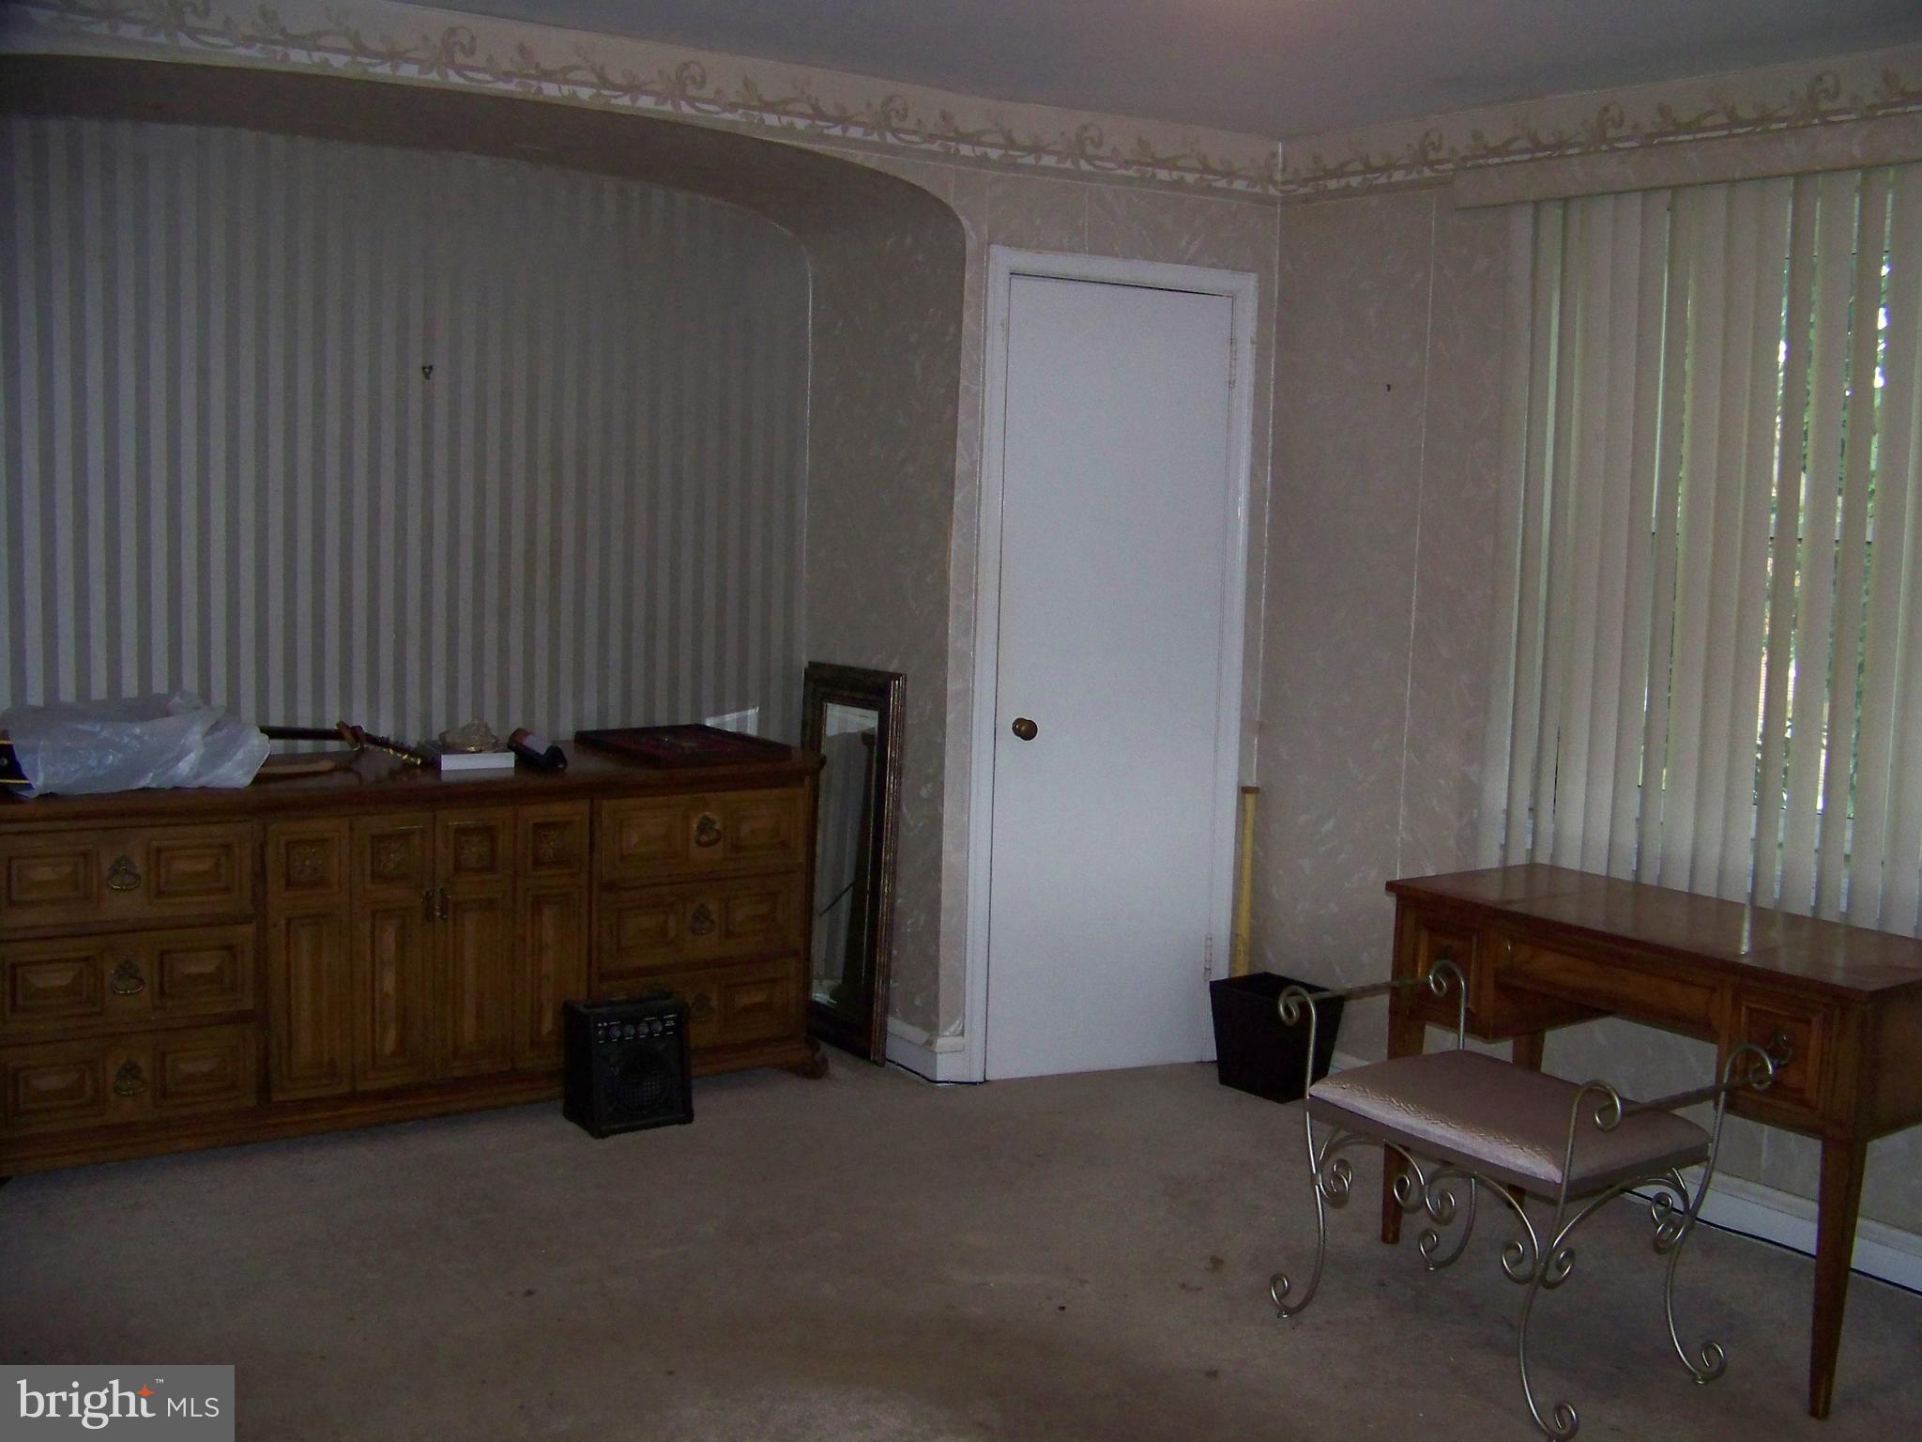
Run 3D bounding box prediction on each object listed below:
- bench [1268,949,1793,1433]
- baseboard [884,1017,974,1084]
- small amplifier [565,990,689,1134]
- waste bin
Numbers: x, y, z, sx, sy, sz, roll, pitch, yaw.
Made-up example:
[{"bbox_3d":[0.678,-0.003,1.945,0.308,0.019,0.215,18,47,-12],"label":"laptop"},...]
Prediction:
[{"bbox_3d":[0.972,0.827,3.570,0.425,0.625,0.745,-3,8,-37],"label":"bench"},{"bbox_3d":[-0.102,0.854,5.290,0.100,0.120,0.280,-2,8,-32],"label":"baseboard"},{"bbox_3d":[-0.788,0.806,4.760,0.250,0.296,0.189,-3,8,-35],"label":"small amplifier"},{"bbox_3d":[0.811,0.822,5.170,0.212,0.264,0.275,-3,8,-37],"label":"waste bin"}]

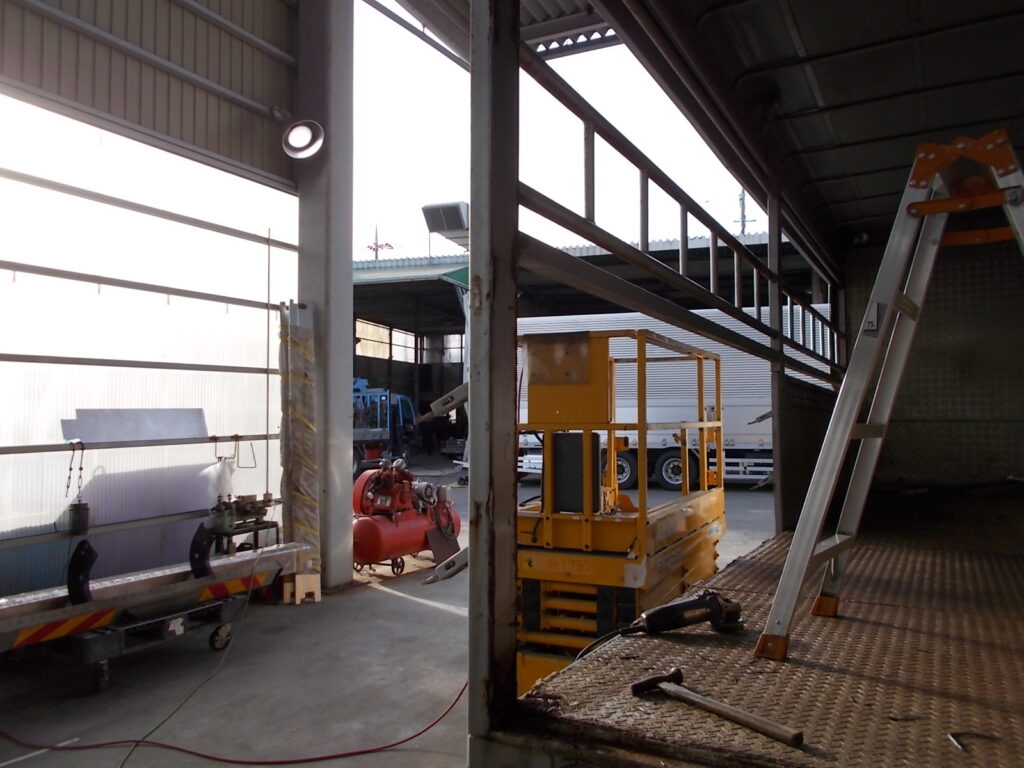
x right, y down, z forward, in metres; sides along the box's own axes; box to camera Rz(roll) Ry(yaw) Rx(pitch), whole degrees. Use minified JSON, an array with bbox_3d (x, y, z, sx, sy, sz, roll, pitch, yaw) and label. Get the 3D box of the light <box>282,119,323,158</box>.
[{"bbox_3d":[-1.858,-2.185,6.660,0.370,0.260,0.370,-28,-29,-17],"label":"light"}]

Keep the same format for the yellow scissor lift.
[{"bbox_3d":[0.716,0.795,4.807,0.840,2.065,1.800,-1,-2,27],"label":"yellow scissor lift"}]

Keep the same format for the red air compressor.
[{"bbox_3d":[-1.145,1.358,8.211,0.600,1.150,1.560,-1,-2,30],"label":"red air compressor"}]

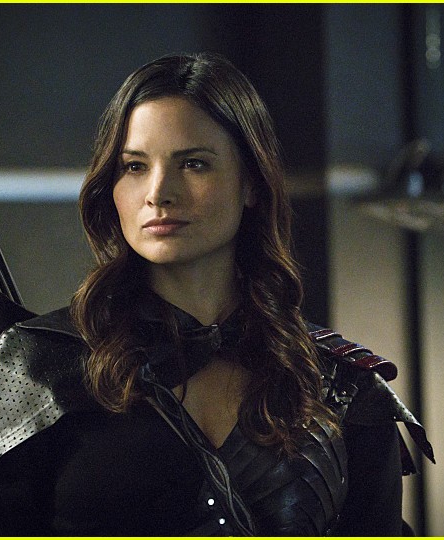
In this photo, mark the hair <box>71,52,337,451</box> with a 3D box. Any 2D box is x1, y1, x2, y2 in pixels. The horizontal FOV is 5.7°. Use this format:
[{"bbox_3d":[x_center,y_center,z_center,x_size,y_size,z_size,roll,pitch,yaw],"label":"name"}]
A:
[{"bbox_3d":[-0.018,-0.019,4.700,0.265,0.415,0.250,0,0,17],"label":"hair"}]

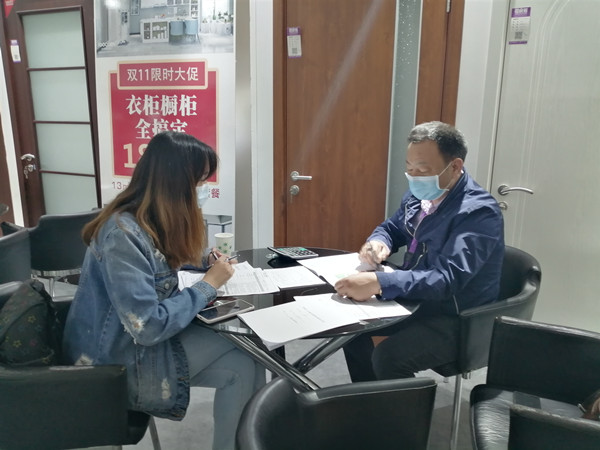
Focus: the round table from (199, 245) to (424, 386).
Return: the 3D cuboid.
[{"bbox_3d":[-0.030,0.551,1.602,0.863,0.745,0.863,0,12,0],"label":"round table"}]

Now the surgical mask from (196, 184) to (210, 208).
[{"bbox_3d":[-0.324,-0.089,1.410,0.085,0.095,0.130,21,9,-9],"label":"surgical mask"}]

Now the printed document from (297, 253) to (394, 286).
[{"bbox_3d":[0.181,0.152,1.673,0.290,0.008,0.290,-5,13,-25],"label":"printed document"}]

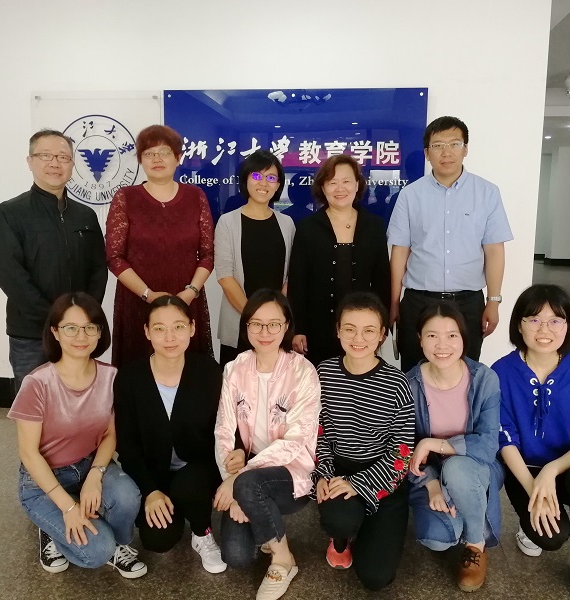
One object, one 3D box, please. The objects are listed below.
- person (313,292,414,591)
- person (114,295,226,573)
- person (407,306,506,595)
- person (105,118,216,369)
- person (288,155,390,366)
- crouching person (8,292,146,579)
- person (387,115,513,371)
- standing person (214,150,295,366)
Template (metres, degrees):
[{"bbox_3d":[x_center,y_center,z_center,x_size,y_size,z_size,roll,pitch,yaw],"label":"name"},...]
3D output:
[{"bbox_3d":[0.298,0.480,2.460,0.430,1.053,0.670,1,8,4],"label":"person"},{"bbox_3d":[-0.470,0.471,2.541,0.460,1.029,0.670,0,8,-8],"label":"person"},{"bbox_3d":[0.653,0.502,2.463,0.460,1.016,0.670,3,8,17],"label":"person"},{"bbox_3d":[-0.515,0.130,2.624,0.460,1.680,0.320,-1,8,-14],"label":"person"},{"bbox_3d":[0.238,0.175,2.730,0.440,1.579,0.310,0,8,-5],"label":"person"},{"bbox_3d":[-0.841,0.465,2.531,0.490,1.036,0.680,-3,9,-22],"label":"crouching person"},{"bbox_3d":[0.710,0.100,2.709,0.530,1.746,0.320,2,8,7],"label":"person"},{"bbox_3d":[-0.133,0.165,2.730,0.400,1.592,0.300,-1,8,-13],"label":"standing person"}]

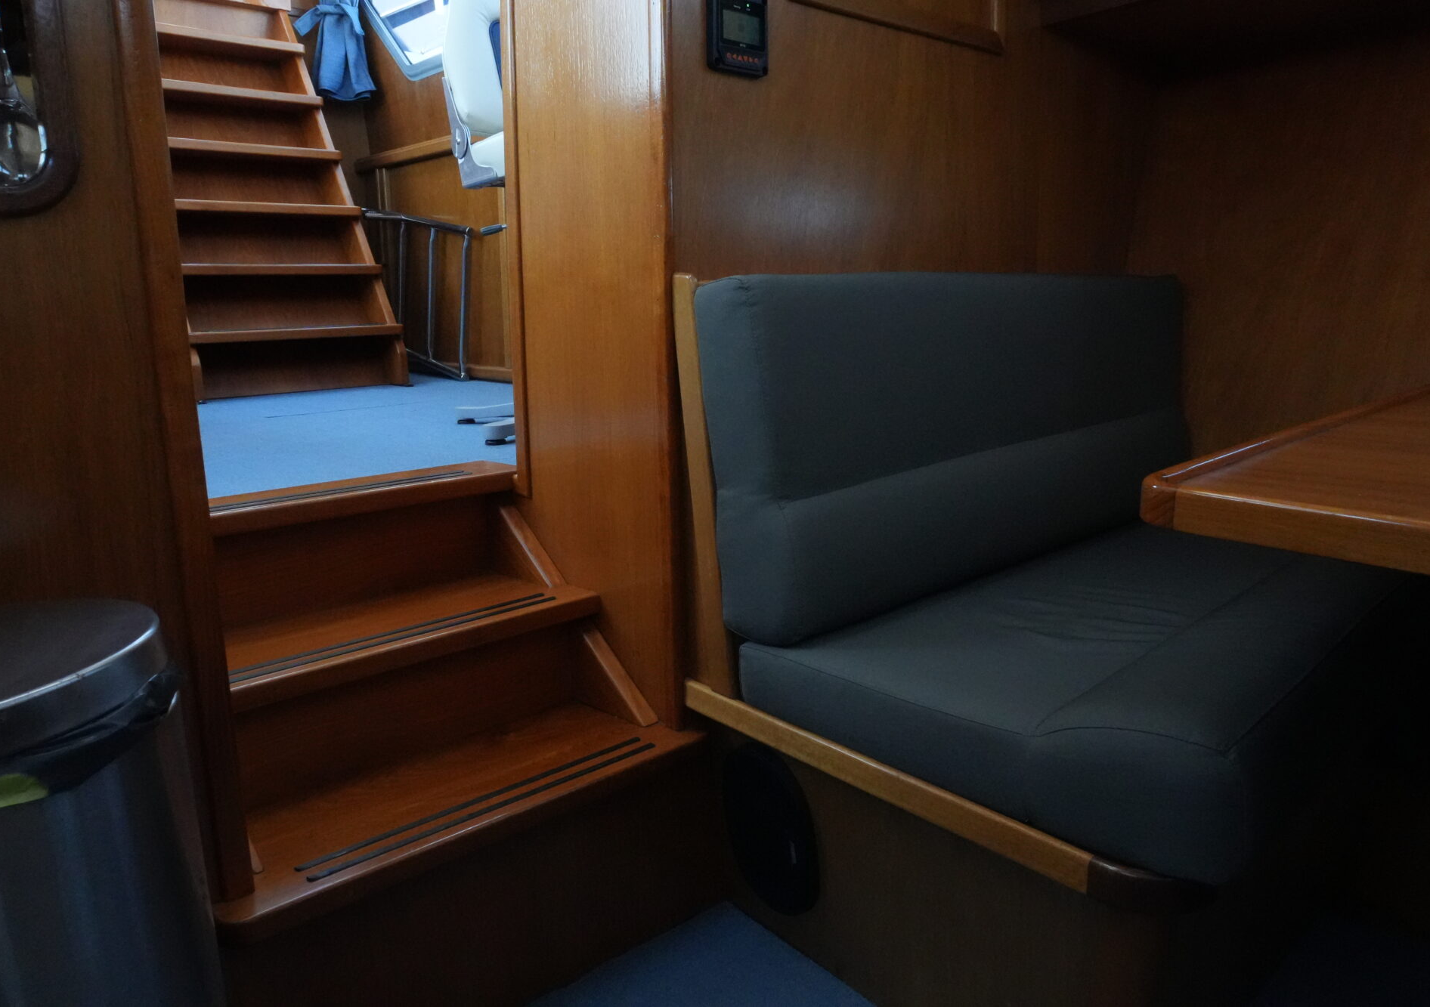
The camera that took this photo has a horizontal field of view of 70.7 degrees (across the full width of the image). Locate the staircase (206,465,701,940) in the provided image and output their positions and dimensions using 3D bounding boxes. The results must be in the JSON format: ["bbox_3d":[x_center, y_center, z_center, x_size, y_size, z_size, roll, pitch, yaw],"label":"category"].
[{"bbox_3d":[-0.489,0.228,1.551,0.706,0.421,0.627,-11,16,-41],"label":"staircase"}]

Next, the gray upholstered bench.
[{"bbox_3d":[0.706,-0.024,1.674,1.284,0.706,0.838,-11,16,-41],"label":"gray upholstered bench"}]

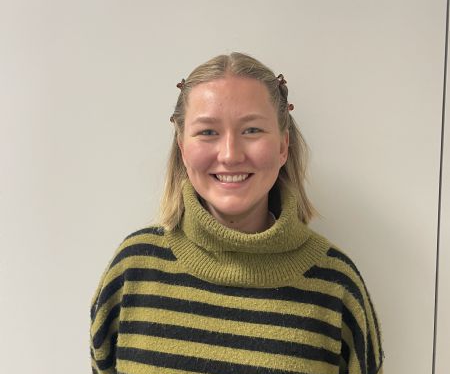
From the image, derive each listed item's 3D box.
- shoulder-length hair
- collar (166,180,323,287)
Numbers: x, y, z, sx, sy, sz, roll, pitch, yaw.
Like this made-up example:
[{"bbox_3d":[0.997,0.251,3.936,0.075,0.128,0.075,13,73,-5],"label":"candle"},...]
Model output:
[{"bbox_3d":[0.022,-0.068,0.745,0.255,0.285,0.195,-2,3,3],"label":"shoulder-length hair"},{"bbox_3d":[0.032,0.068,0.750,0.250,0.160,0.200,0,4,0],"label":"collar"}]

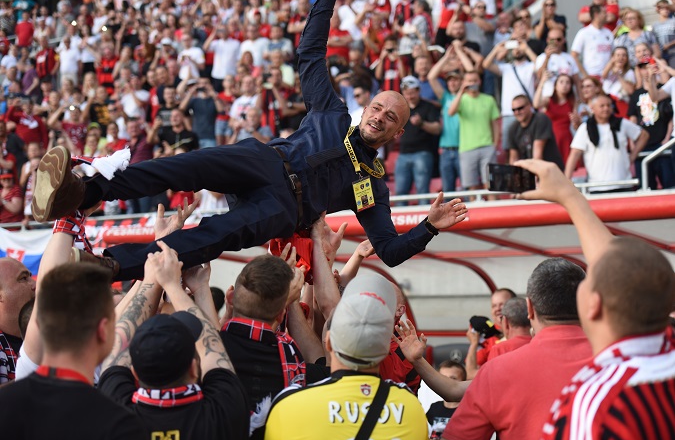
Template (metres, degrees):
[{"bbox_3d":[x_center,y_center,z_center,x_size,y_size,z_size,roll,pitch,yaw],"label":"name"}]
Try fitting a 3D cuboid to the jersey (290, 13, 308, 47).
[{"bbox_3d":[-0.592,-3.189,22.200,0.480,0.660,0.280,0,-3,7],"label":"jersey"}]

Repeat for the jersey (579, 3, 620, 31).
[{"bbox_3d":[3.474,-2.552,17.400,0.540,0.640,0.300,-1,-3,12],"label":"jersey"}]

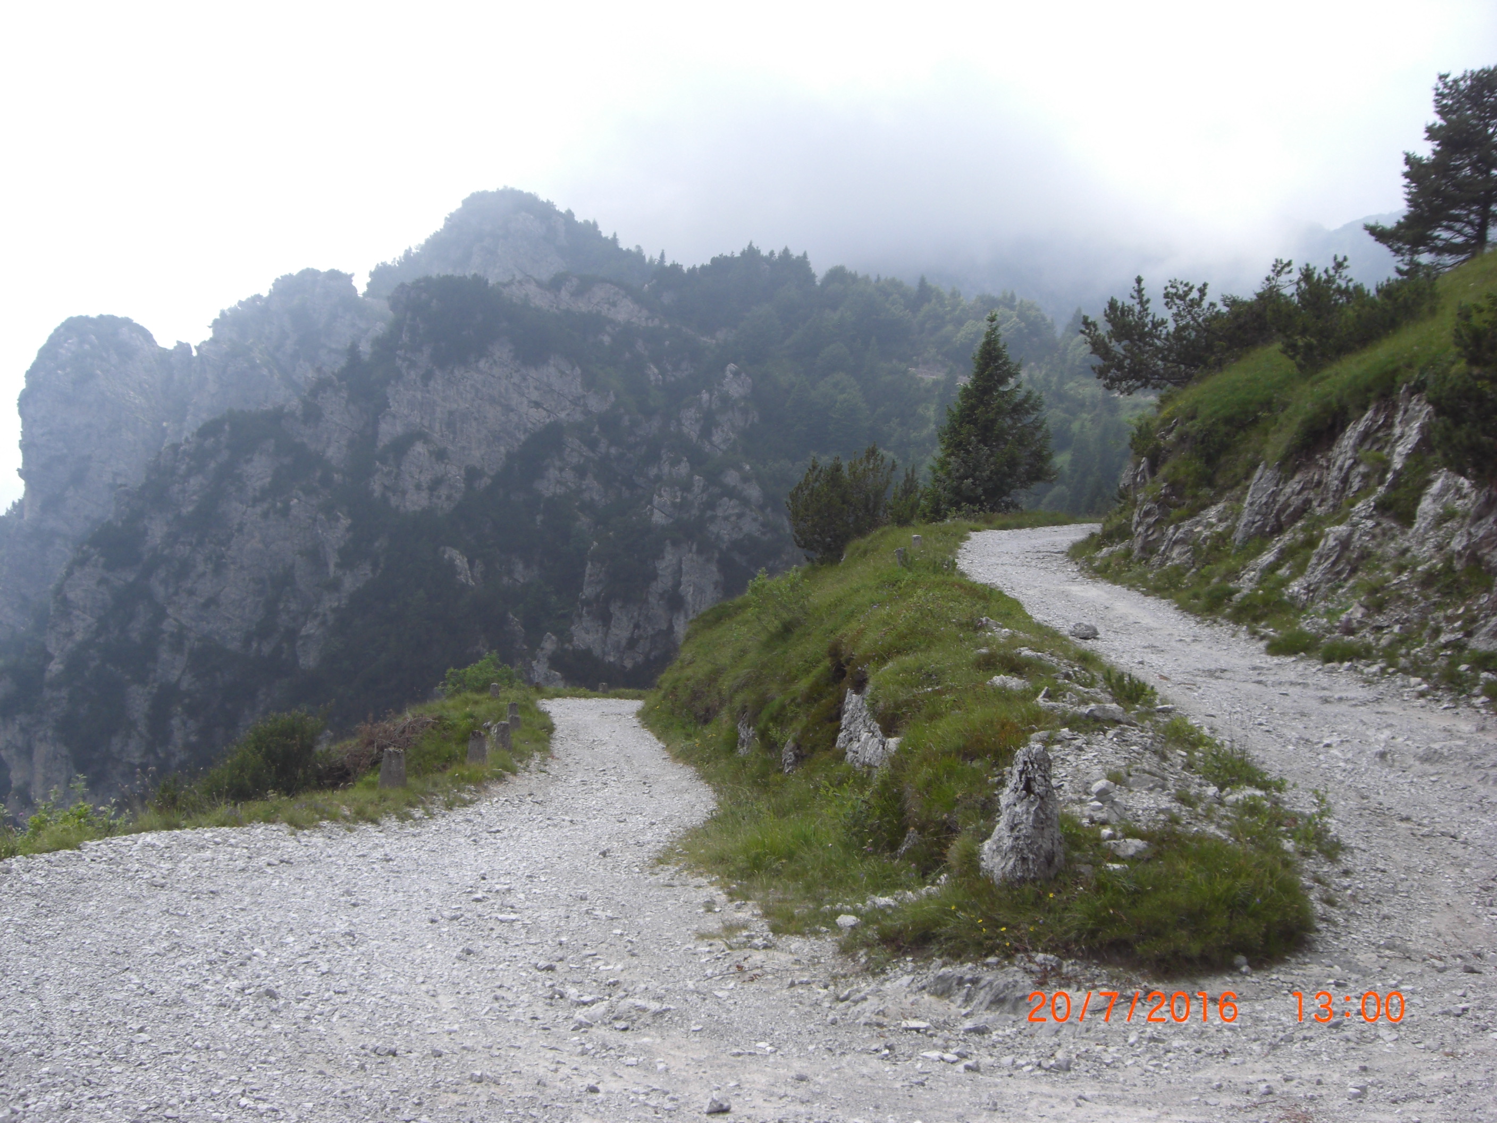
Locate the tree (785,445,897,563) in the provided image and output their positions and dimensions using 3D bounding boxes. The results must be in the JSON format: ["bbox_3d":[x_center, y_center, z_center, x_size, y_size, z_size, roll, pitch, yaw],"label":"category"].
[{"bbox_3d":[2.200,-1.380,39.500,2.650,2.800,2.500,0,0,0],"label":"tree"}]

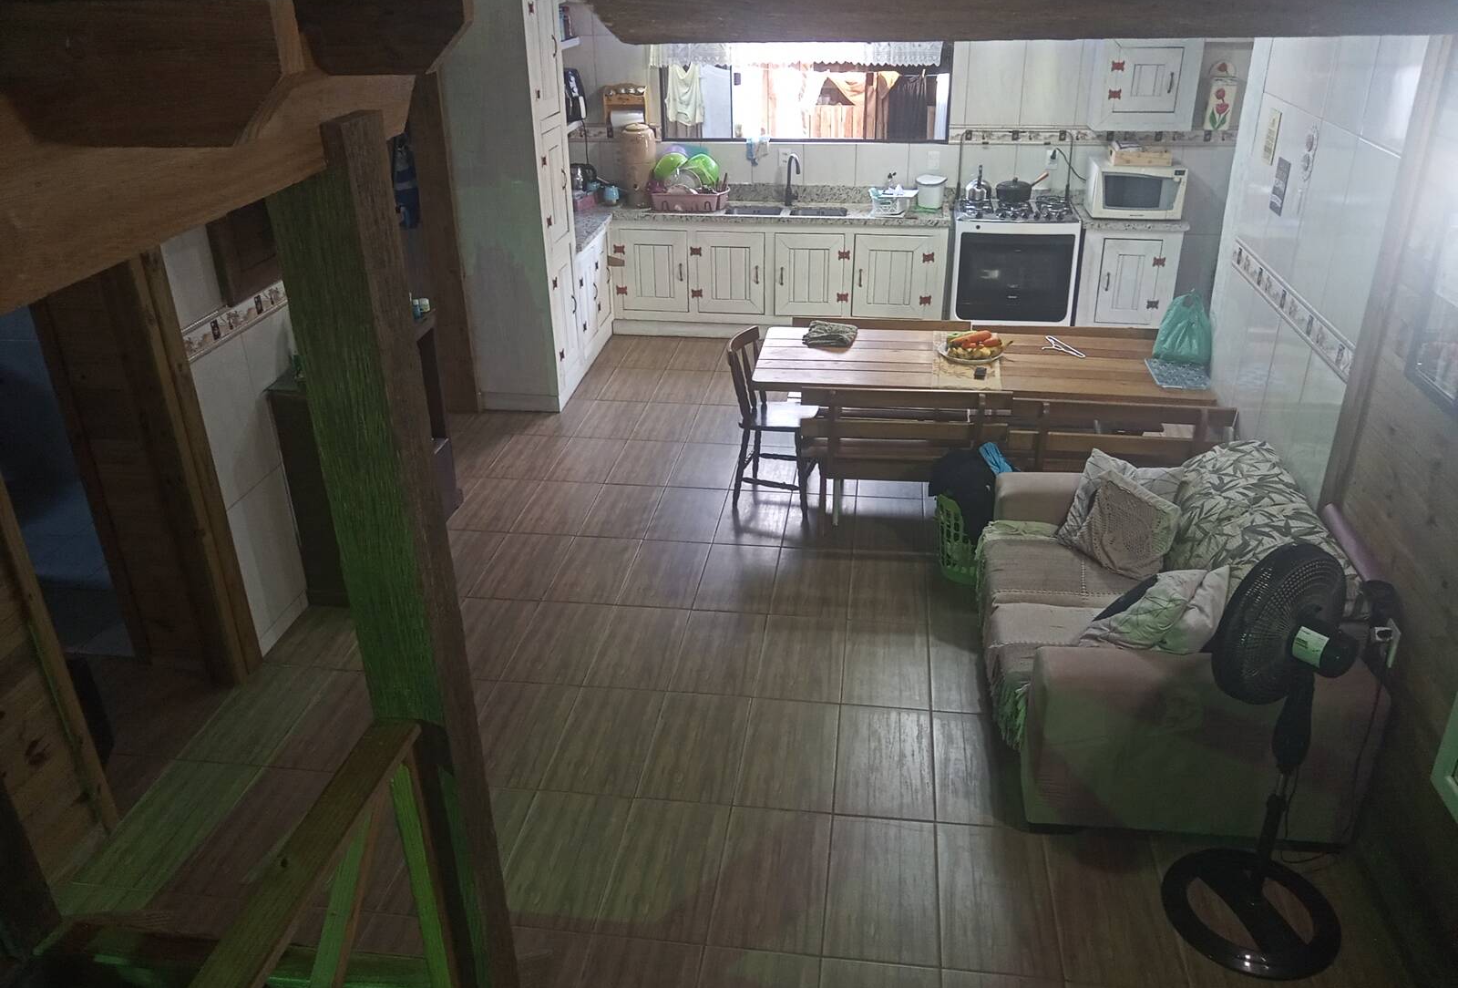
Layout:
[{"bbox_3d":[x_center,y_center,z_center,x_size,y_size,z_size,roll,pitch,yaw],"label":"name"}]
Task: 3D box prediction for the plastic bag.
[{"bbox_3d":[2.036,-0.754,5.263,0.250,0.300,0.190,3,26,7],"label":"plastic bag"}]

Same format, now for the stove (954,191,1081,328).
[{"bbox_3d":[1.857,-1.478,7.881,0.785,0.865,0.640,3,26,7],"label":"stove"}]

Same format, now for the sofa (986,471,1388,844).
[{"bbox_3d":[1.438,0.427,4.025,1.030,0.800,1.340,3,26,7],"label":"sofa"}]

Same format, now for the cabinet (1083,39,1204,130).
[{"bbox_3d":[2.627,-2.619,7.438,0.595,0.592,0.280,3,25,7],"label":"cabinet"}]

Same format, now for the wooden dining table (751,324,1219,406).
[{"bbox_3d":[1.110,-0.257,5.502,1.970,0.775,0.800,3,26,8],"label":"wooden dining table"}]

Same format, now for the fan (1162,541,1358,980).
[{"bbox_3d":[1.453,0.670,3.068,0.460,1.115,0.460,-22,33,-38],"label":"fan"}]

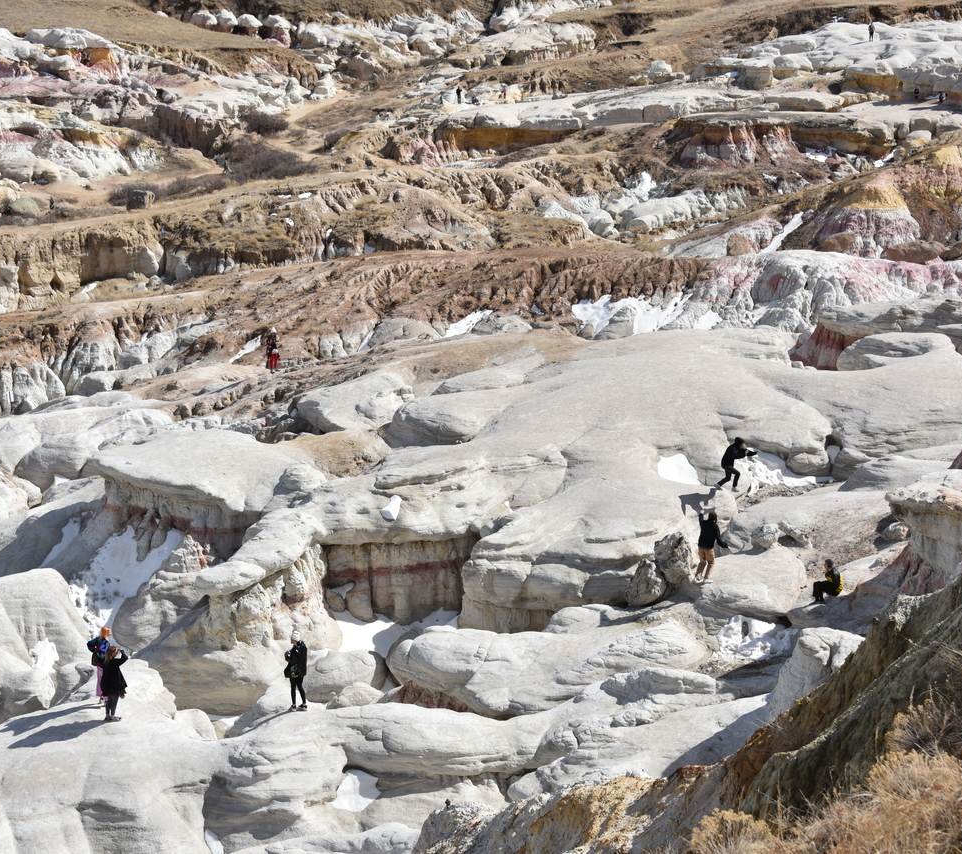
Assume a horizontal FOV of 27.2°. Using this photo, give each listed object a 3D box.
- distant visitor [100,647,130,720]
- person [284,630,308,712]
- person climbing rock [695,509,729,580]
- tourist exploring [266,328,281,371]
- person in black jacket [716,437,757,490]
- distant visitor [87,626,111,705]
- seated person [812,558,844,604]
[{"bbox_3d":[-7.445,5.219,40.400,0.560,1.620,0.500,2,13,8],"label":"distant visitor"},{"bbox_3d":[-3.723,4.950,40.400,0.450,1.714,0.500,-3,13,-11],"label":"person"},{"bbox_3d":[5.336,2.766,46.000,0.740,1.719,0.500,5,14,22],"label":"person climbing rock"},{"bbox_3d":[-7.606,-2.804,73.000,0.520,1.678,0.400,-1,13,-6],"label":"tourist exploring"},{"bbox_3d":[6.915,1.017,54.000,1.080,1.509,0.580,1,13,6],"label":"person in black jacket"},{"bbox_3d":[-7.844,4.916,41.000,0.400,1.684,0.500,5,14,21],"label":"distant visitor"},{"bbox_3d":[8.015,3.567,46.000,0.720,1.091,0.520,-2,13,-8],"label":"seated person"}]

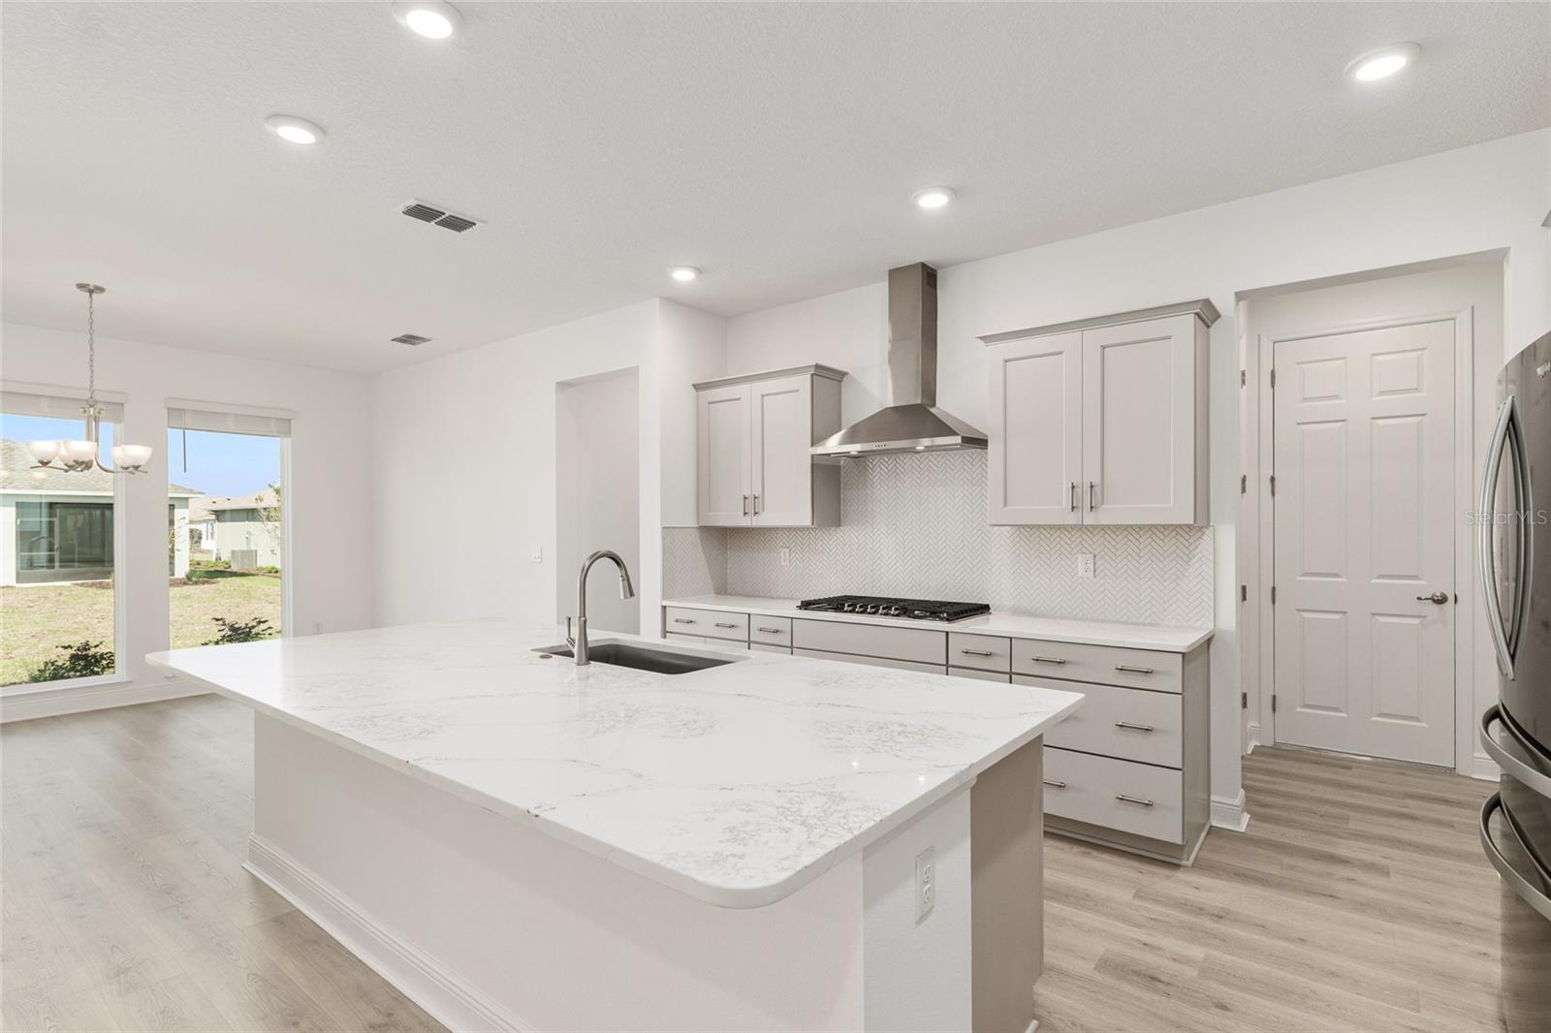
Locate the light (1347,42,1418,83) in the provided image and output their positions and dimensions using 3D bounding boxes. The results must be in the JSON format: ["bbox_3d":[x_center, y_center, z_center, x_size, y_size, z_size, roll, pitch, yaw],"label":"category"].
[{"bbox_3d":[1.970,-1.459,2.240,0.190,0.025,0.190,-1,-1,36],"label":"light"}]

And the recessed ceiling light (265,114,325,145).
[{"bbox_3d":[-1.817,-1.447,2.606,0.190,0.025,0.190,-1,-1,36],"label":"recessed ceiling light"}]

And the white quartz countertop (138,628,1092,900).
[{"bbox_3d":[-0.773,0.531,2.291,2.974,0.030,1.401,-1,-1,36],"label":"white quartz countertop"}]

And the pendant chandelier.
[{"bbox_3d":[-4.274,-0.849,4.298,0.575,1.159,0.575,-1,-1,36],"label":"pendant chandelier"}]

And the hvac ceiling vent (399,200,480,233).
[{"bbox_3d":[-1.616,-1.438,3.339,0.210,0.020,0.340,-1,-1,36],"label":"hvac ceiling vent"}]

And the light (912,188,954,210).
[{"bbox_3d":[0.725,-1.443,3.154,0.190,0.025,0.190,0,-1,0],"label":"light"}]

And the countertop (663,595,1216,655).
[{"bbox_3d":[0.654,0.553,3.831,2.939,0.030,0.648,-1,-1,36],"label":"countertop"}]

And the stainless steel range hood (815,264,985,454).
[{"bbox_3d":[0.705,-0.901,3.915,0.904,1.085,0.486,-1,-1,36],"label":"stainless steel range hood"}]

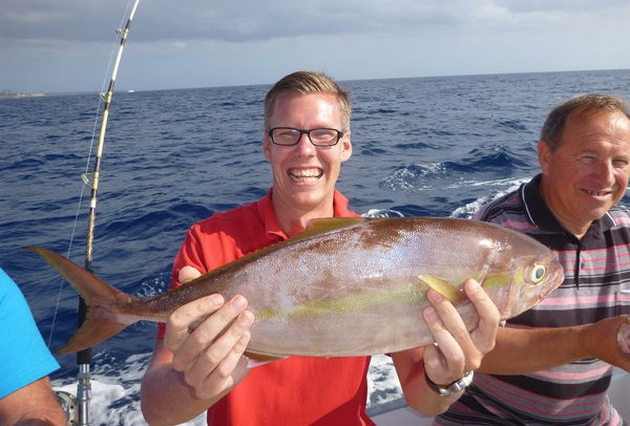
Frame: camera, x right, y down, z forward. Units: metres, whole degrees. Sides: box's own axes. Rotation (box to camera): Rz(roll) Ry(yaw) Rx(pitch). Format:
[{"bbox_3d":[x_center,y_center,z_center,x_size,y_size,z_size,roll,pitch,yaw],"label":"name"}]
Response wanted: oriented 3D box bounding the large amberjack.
[{"bbox_3d":[-0.006,0.104,0.678,0.700,0.187,0.098,-2,11,-5],"label":"large amberjack"}]

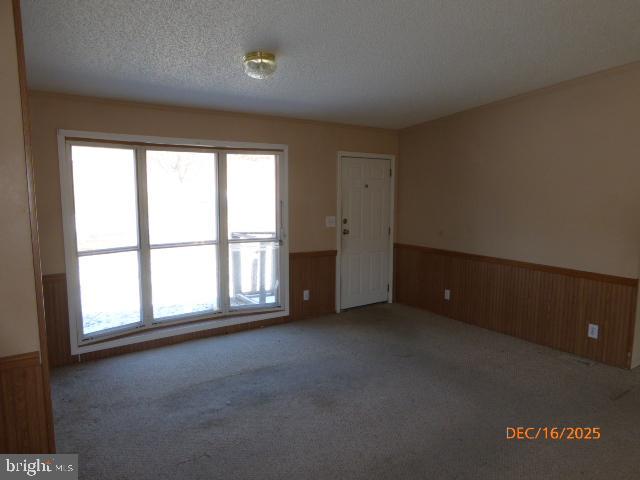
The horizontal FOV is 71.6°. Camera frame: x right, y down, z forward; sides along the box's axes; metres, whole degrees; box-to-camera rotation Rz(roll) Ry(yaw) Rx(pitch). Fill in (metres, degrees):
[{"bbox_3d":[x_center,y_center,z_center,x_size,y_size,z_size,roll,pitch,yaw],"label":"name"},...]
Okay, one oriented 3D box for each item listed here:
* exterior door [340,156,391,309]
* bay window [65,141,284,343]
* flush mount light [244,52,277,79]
[{"bbox_3d":[0.602,-0.076,5.878,0.838,1.948,0.050,-4,8,-34],"label":"exterior door"},{"bbox_3d":[-1.347,-0.025,4.616,2.143,1.840,0.220,-4,8,-34],"label":"bay window"},{"bbox_3d":[-0.425,-1.218,3.133,0.240,0.150,0.240,0,6,0],"label":"flush mount light"}]

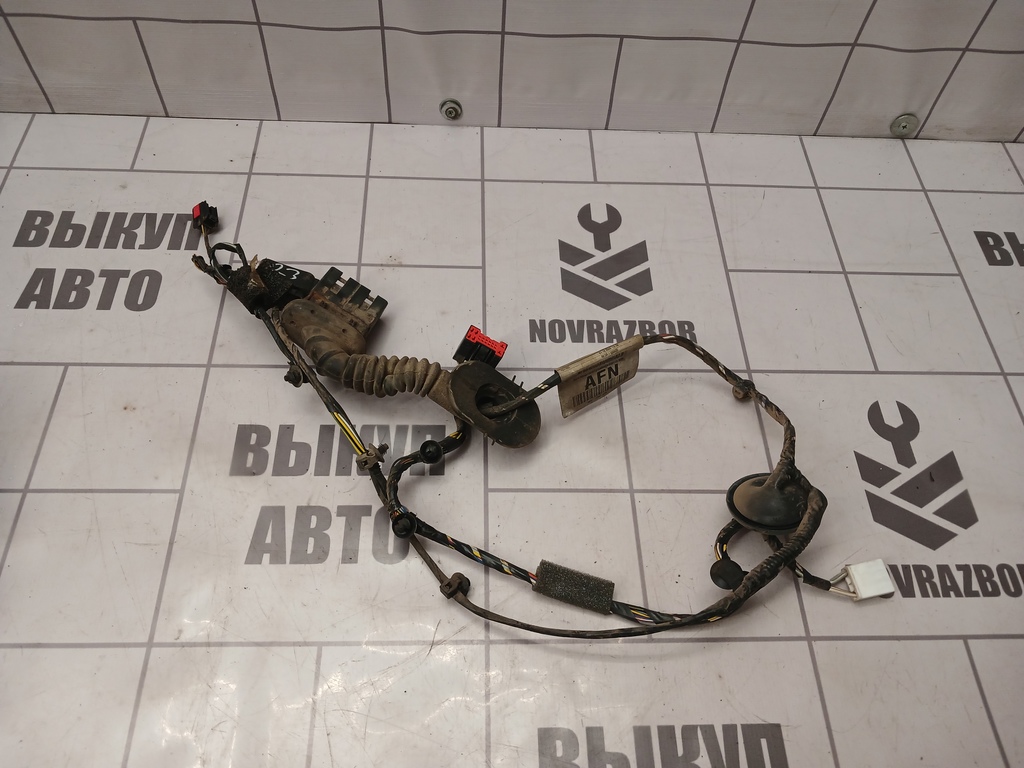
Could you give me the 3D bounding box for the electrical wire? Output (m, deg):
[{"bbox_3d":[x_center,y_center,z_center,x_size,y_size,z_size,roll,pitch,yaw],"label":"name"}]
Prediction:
[{"bbox_3d":[-0.027,0.022,0.536,0.479,0.052,0.255,10,57,2],"label":"electrical wire"}]

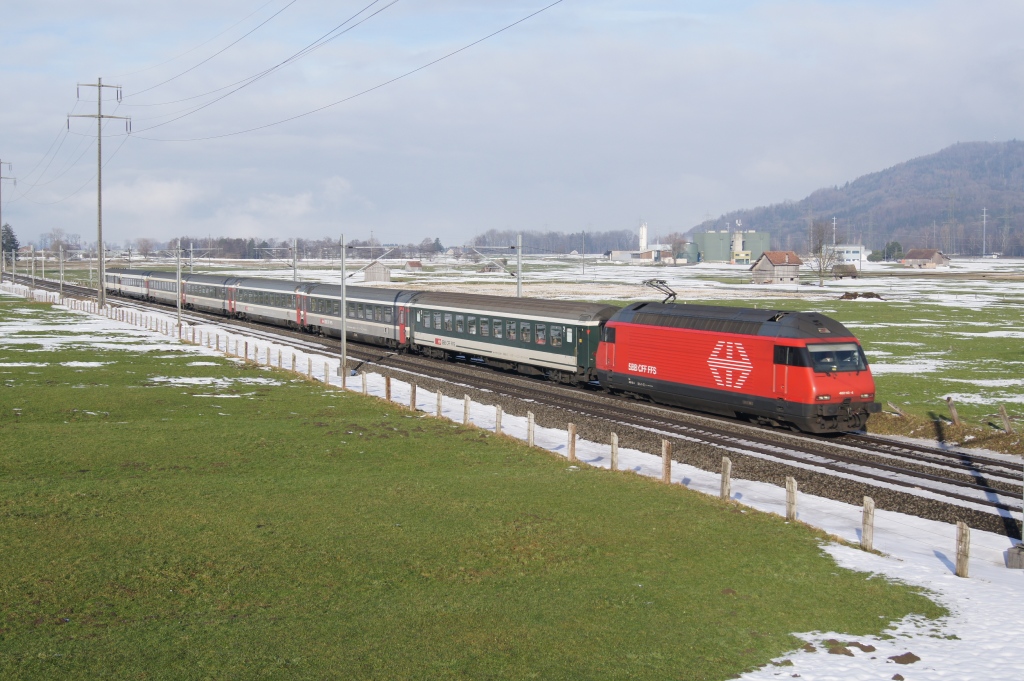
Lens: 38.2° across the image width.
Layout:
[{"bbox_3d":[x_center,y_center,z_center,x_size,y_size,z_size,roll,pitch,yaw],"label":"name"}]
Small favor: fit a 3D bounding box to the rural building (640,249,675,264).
[{"bbox_3d":[83.597,-48.596,855.000,20.600,9.200,16.000,0,3,6],"label":"rural building"}]

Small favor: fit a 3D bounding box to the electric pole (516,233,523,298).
[{"bbox_3d":[0.476,-2.572,93.960,0.250,8.310,0.250,-1,4,-23],"label":"electric pole"}]

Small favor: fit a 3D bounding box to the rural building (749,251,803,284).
[{"bbox_3d":[60.927,-16.822,340.199,9.600,7.590,8.200,-2,4,-35],"label":"rural building"}]

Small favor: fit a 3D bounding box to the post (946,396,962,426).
[{"bbox_3d":[18.609,3.010,62.256,0.180,1.240,0.220,-16,0,-23],"label":"post"}]

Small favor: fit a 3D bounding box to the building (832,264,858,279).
[{"bbox_3d":[90.309,-18.627,400.323,6.900,3.950,5.500,1,4,13],"label":"building"}]

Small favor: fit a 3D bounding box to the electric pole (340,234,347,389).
[{"bbox_3d":[-10.356,-2.141,90.848,0.250,8.730,0.250,-1,4,-23],"label":"electric pole"}]

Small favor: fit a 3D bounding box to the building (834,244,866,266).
[{"bbox_3d":[173.619,-43.849,759.938,19.000,10.970,12.000,0,3,5],"label":"building"}]

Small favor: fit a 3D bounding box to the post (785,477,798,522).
[{"bbox_3d":[7.236,4.102,38.387,0.200,1.144,0.220,-1,4,-22],"label":"post"}]

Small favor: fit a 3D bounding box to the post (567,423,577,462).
[{"bbox_3d":[2.043,3.511,51.038,0.200,1.311,0.220,-1,4,-22],"label":"post"}]

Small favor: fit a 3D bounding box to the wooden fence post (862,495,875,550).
[{"bbox_3d":[8.501,4.356,35.314,0.200,1.268,0.220,-1,4,-22],"label":"wooden fence post"}]

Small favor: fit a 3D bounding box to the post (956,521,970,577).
[{"bbox_3d":[9.803,4.537,32.143,0.200,1.209,0.220,-1,4,-22],"label":"post"}]

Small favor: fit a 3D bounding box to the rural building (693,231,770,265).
[{"bbox_3d":[127.728,-54.117,860.000,44.700,19.500,26.000,0,3,8],"label":"rural building"}]

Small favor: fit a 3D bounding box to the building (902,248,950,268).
[{"bbox_3d":[193.866,-38.586,690.961,12.500,8.780,16.500,-2,4,-31],"label":"building"}]

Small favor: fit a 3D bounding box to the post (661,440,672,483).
[{"bbox_3d":[4.660,3.649,44.653,0.200,1.320,0.220,-1,4,-22],"label":"post"}]

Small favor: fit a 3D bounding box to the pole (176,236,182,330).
[{"bbox_3d":[-32.039,-5.373,142.402,0.250,8.770,0.250,-1,4,-23],"label":"pole"}]

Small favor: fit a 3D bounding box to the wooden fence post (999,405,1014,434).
[{"bbox_3d":[17.980,2.870,53.930,0.190,1.060,0.190,-13,3,-22],"label":"wooden fence post"}]

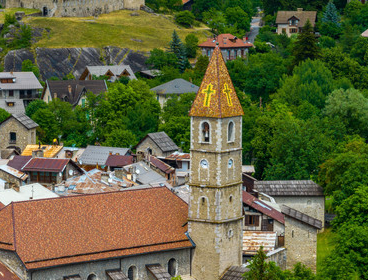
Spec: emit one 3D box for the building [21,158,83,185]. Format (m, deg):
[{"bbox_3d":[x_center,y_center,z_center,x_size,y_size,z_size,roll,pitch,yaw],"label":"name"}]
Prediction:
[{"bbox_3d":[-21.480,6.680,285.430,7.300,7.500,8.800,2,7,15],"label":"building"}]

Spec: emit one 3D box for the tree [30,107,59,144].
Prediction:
[{"bbox_3d":[-27.880,-2.570,350.440,5.800,7.600,5.800,0,7,0],"label":"tree"}]

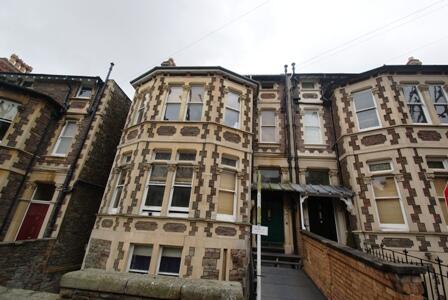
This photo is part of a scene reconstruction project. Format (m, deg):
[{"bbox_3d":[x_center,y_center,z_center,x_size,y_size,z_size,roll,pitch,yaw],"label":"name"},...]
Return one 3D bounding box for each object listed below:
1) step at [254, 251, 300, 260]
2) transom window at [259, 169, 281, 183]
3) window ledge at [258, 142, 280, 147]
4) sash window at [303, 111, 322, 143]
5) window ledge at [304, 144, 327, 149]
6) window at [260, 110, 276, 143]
[{"bbox_3d":[1.945,4.065,7.054,1.724,0.180,0.460,2,-21,6],"label":"step"},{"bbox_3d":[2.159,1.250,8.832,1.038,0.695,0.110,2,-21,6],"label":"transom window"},{"bbox_3d":[2.196,-0.228,9.132,1.062,0.153,0.220,2,-21,6],"label":"window ledge"},{"bbox_3d":[4.434,-1.114,9.441,0.896,1.879,0.120,2,-21,6],"label":"sash window"},{"bbox_3d":[4.333,-0.153,8.902,1.012,0.153,0.220,2,-21,6],"label":"window ledge"},{"bbox_3d":[2.295,-1.189,9.672,0.835,1.879,0.120,2,-21,6],"label":"window"}]

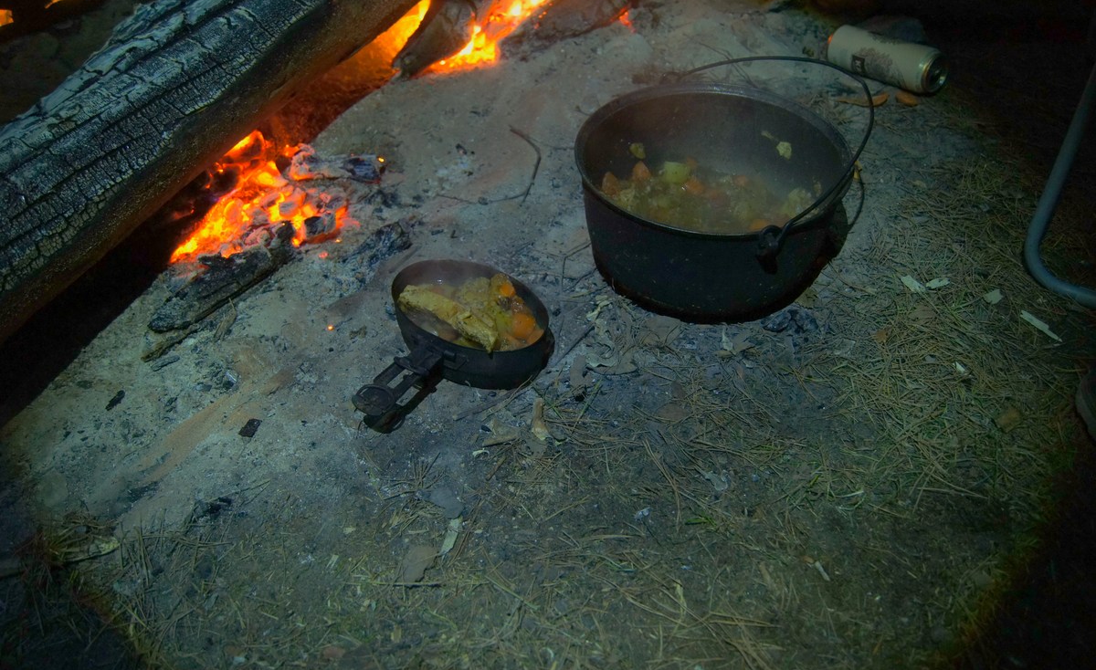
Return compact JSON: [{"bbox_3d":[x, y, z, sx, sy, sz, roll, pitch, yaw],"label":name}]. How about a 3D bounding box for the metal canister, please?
[{"bbox_3d":[0.498,-0.408,1.215,0.066,0.066,0.168,-25,41,-22],"label":"metal canister"}]

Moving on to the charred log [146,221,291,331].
[{"bbox_3d":[-0.367,-0.063,0.929,0.047,0.032,0.197,29,52,26],"label":"charred log"}]

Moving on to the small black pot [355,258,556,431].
[{"bbox_3d":[-0.110,0.017,0.825,0.184,0.063,0.209,26,51,24],"label":"small black pot"}]

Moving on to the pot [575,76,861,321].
[{"bbox_3d":[0.180,-0.152,0.939,0.302,0.137,0.302,0,45,0],"label":"pot"}]

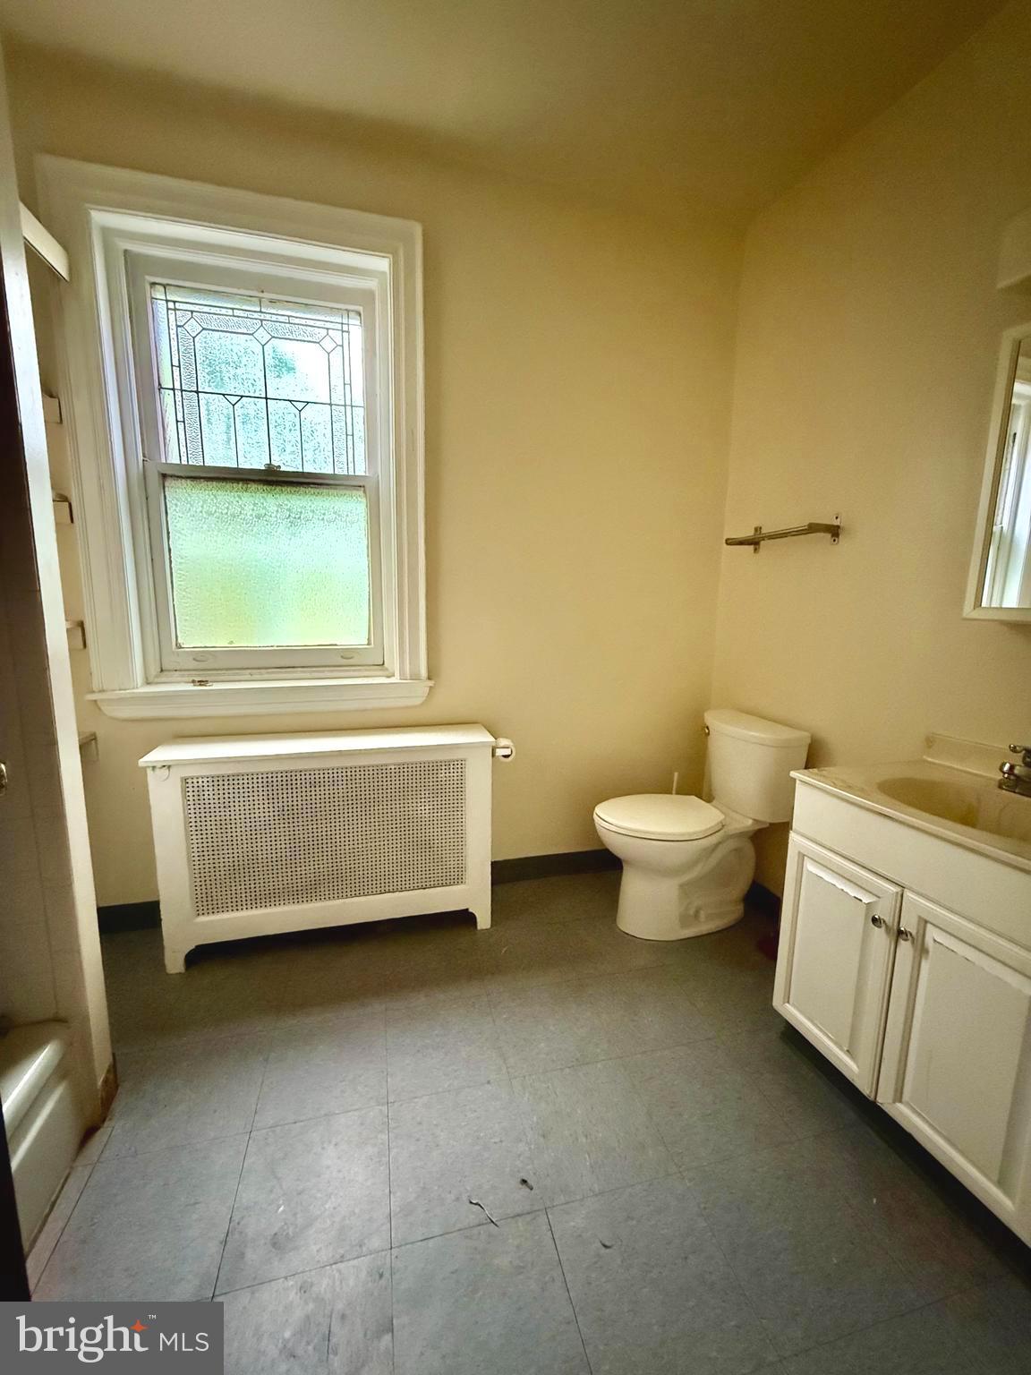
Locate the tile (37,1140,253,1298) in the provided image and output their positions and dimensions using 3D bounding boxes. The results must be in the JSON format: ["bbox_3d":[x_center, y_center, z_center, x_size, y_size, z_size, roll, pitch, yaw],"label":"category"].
[{"bbox_3d":[-0.705,1.037,1.075,0.301,0.006,0.310,-2,10,-14],"label":"tile"}]

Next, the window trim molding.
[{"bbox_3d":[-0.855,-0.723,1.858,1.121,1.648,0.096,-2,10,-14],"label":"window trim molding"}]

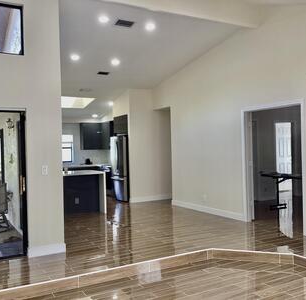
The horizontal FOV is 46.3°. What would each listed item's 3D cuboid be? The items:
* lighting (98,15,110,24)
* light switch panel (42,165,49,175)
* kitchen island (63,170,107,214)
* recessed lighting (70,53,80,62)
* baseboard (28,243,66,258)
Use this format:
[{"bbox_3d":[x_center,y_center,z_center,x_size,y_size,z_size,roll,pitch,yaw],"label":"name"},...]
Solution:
[{"bbox_3d":[-0.812,-2.151,5.870,0.170,0.030,0.170,-2,-9,-28],"label":"lighting"},{"bbox_3d":[-1.480,0.274,4.908,0.074,0.120,0.012,-2,0,-28],"label":"light switch panel"},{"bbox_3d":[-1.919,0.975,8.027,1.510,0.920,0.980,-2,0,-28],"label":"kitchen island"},{"bbox_3d":[-1.585,-1.888,7.275,0.170,0.030,0.170,-2,-9,-28],"label":"recessed lighting"},{"bbox_3d":[-1.457,1.374,4.916,0.497,0.125,0.017,-2,0,-28],"label":"baseboard"}]

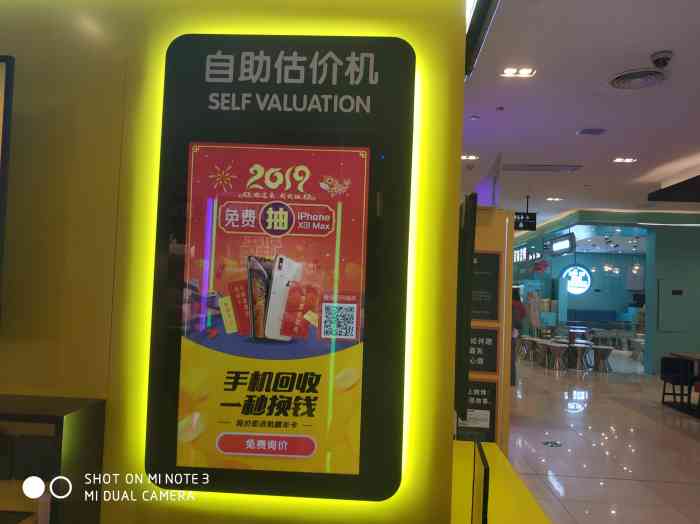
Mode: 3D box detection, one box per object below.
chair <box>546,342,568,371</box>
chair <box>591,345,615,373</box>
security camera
[{"bbox_3d":[4.449,2.014,11.687,0.400,0.530,0.400,2,-3,4],"label":"chair"},{"bbox_3d":[5.416,2.046,11.650,0.420,0.530,0.420,2,-3,4],"label":"chair"},{"bbox_3d":[2.301,-1.473,4.032,0.145,0.100,0.145,2,-3,4],"label":"security camera"}]

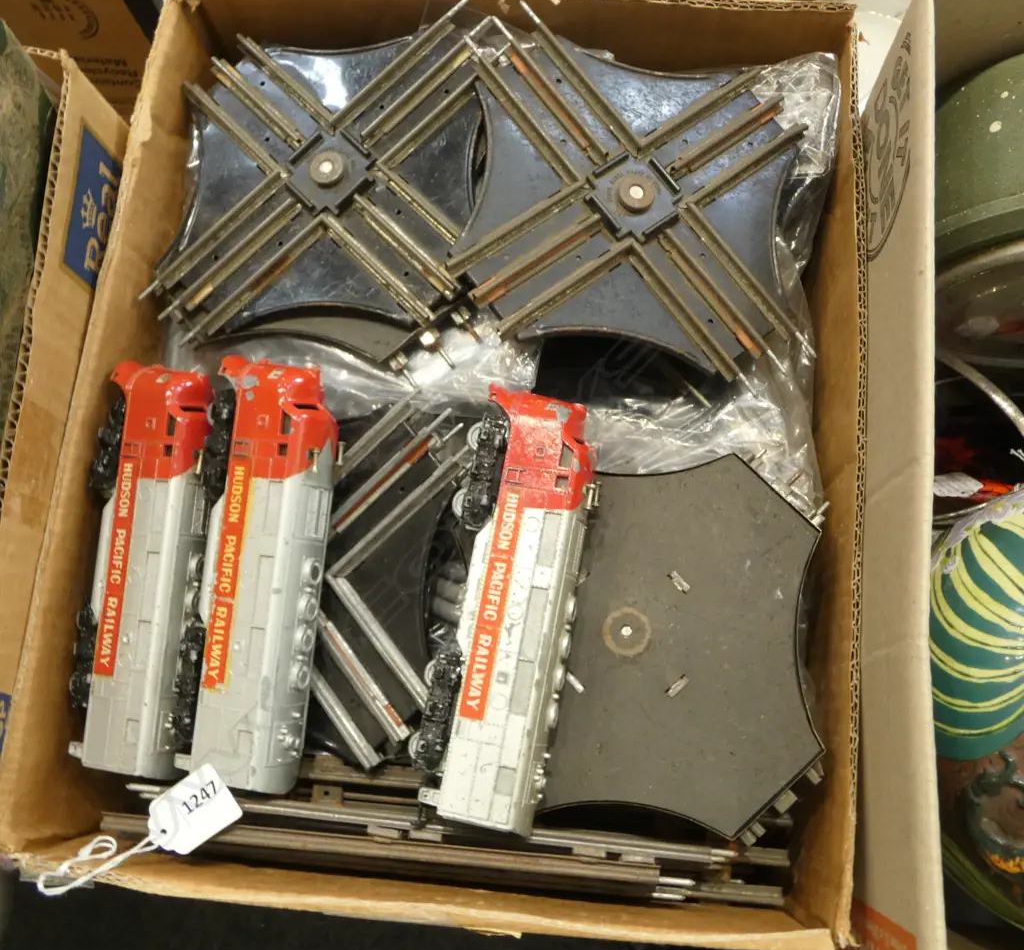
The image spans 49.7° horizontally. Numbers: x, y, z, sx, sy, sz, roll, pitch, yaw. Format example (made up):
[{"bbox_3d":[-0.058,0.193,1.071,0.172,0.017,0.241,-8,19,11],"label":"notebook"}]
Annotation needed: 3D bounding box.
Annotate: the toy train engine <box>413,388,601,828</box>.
[{"bbox_3d":[0.001,0.051,0.456,0.055,0.036,0.175,8,80,17],"label":"toy train engine"}]

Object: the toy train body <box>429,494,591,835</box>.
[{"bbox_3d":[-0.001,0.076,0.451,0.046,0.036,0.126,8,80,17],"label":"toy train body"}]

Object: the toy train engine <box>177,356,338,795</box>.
[{"bbox_3d":[-0.106,0.039,0.469,0.055,0.036,0.175,5,87,25],"label":"toy train engine"}]

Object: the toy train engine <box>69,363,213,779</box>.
[{"bbox_3d":[-0.158,0.039,0.487,0.055,0.036,0.175,4,85,25],"label":"toy train engine"}]

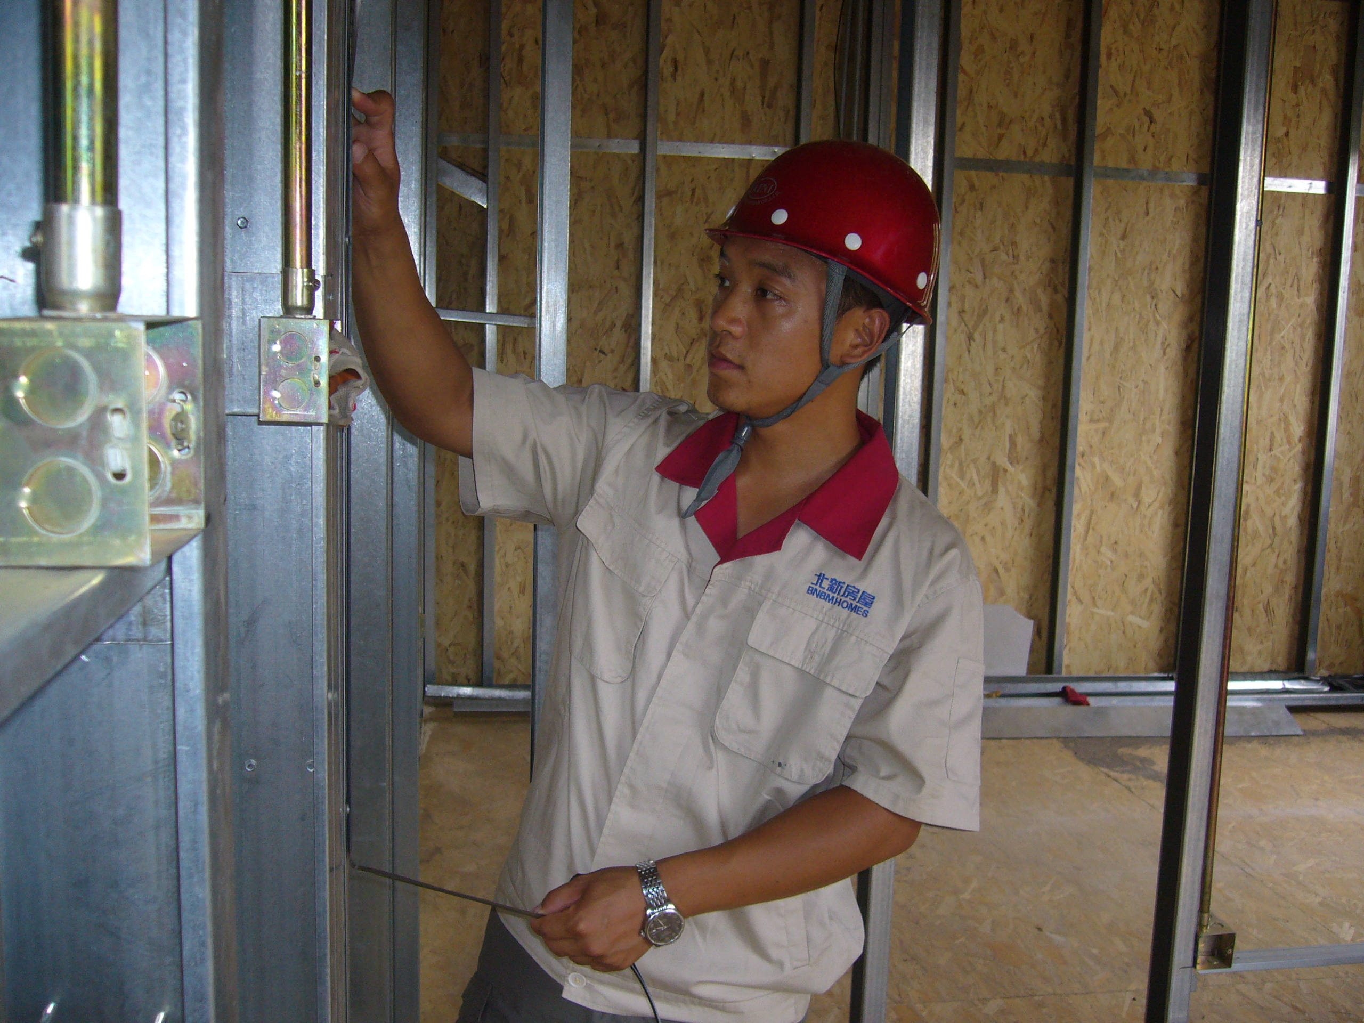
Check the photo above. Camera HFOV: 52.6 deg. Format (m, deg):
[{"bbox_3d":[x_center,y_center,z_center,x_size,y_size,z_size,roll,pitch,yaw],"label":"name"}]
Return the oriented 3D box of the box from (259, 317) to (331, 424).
[{"bbox_3d":[-0.287,-0.108,1.046,0.049,0.075,0.075,1,8,-7],"label":"box"}]

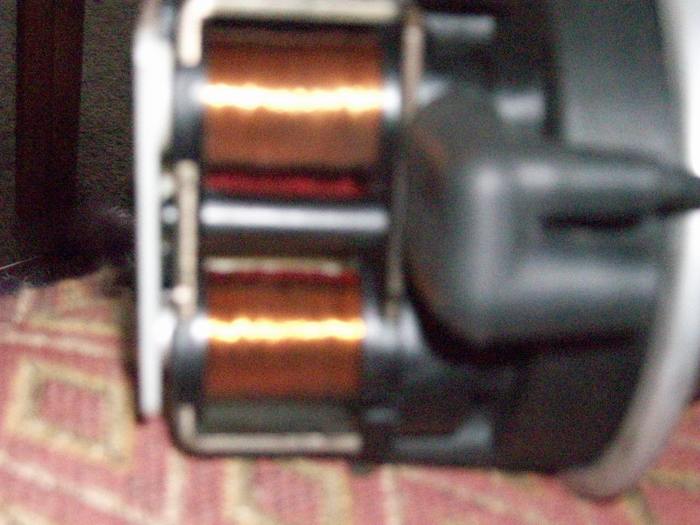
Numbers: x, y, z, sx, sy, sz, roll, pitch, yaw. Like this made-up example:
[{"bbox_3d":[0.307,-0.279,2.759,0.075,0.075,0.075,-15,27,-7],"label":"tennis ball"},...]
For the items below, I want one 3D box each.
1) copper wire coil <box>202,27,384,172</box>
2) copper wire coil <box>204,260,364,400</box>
[{"bbox_3d":[-0.009,-0.026,0.213,0.028,0.024,0.024,-1,30,-8],"label":"copper wire coil"},{"bbox_3d":[-0.011,0.012,0.236,0.028,0.024,0.024,-1,30,-8],"label":"copper wire coil"}]

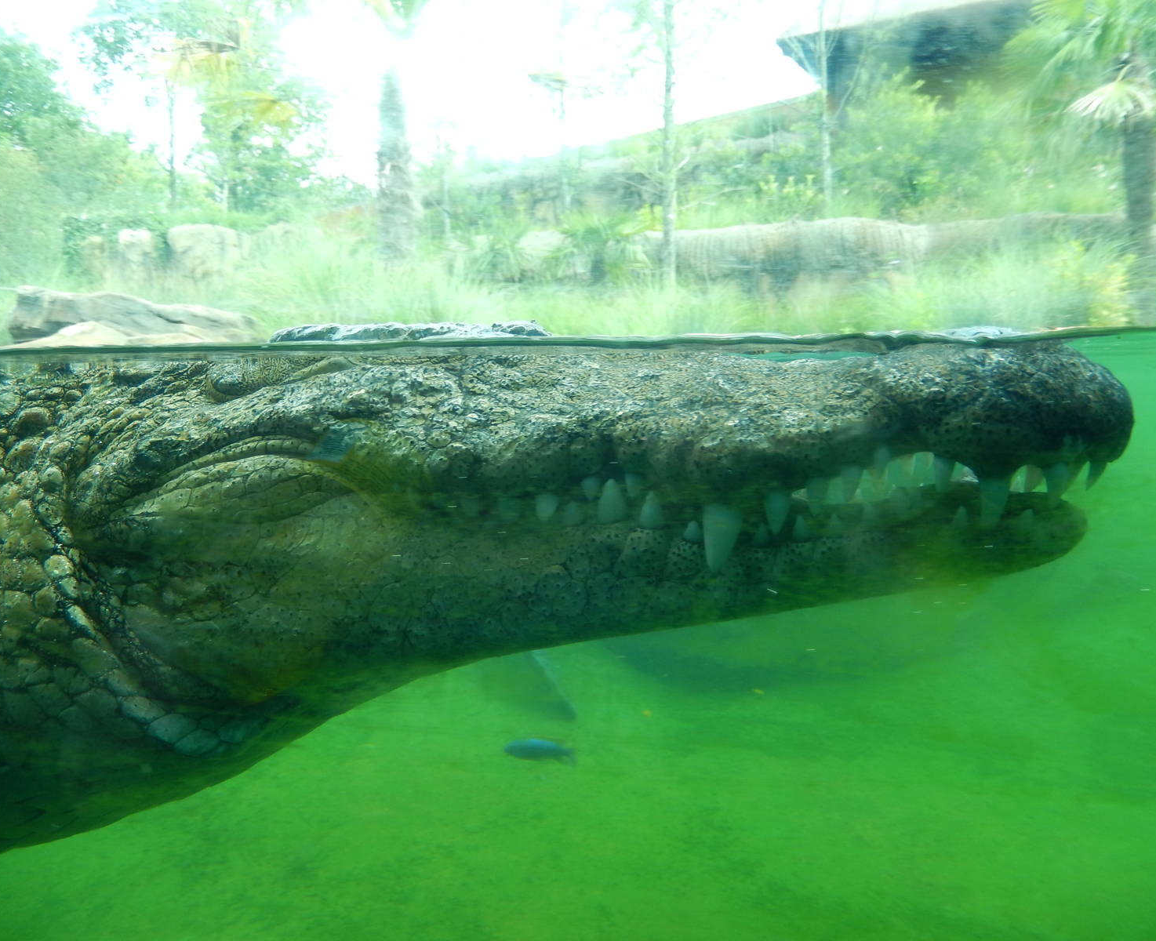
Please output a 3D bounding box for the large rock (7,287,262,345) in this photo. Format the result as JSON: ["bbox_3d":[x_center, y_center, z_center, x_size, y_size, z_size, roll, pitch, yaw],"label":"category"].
[{"bbox_3d":[-3.409,-1.187,7.800,1.950,0.460,0.950,-2,8,-6],"label":"large rock"}]

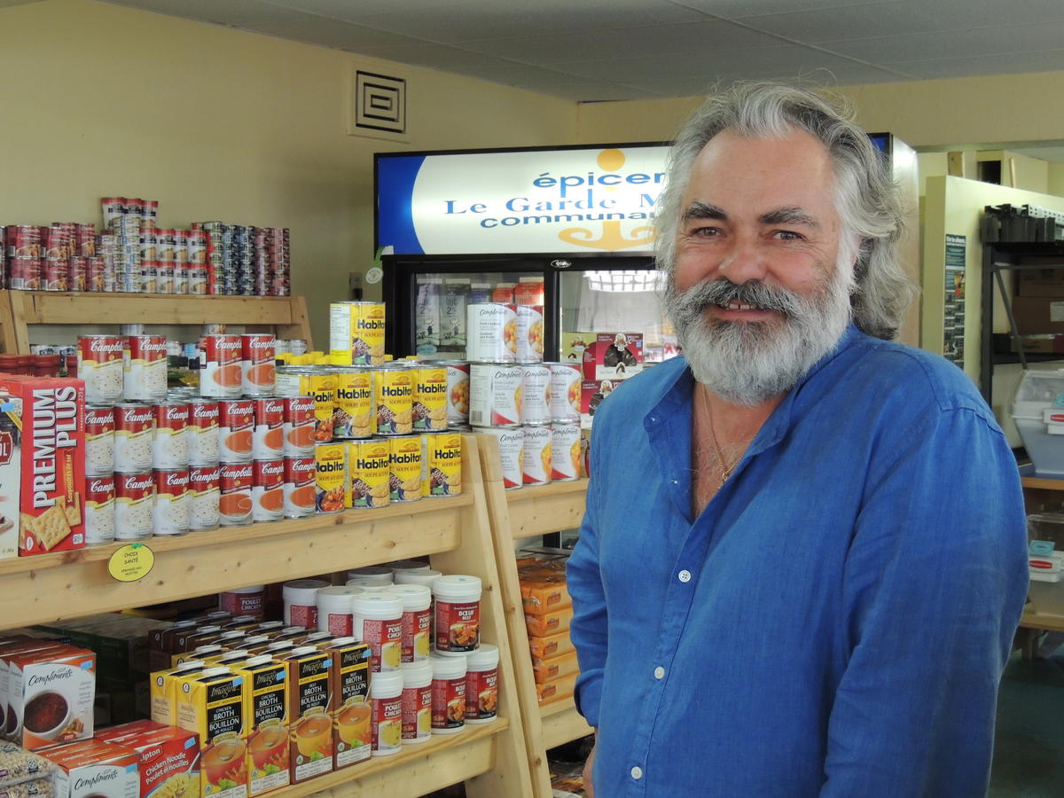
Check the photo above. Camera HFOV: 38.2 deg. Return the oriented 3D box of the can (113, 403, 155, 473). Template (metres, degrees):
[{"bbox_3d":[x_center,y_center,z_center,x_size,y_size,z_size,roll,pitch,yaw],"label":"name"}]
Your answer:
[{"bbox_3d":[-0.600,0.057,2.293,0.067,0.102,0.067,0,3,0],"label":"can"}]

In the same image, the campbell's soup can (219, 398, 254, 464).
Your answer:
[{"bbox_3d":[-0.479,0.049,2.456,0.067,0.102,0.067,0,3,0],"label":"campbell's soup can"}]

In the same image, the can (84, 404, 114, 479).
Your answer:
[{"bbox_3d":[-0.645,0.060,2.247,0.067,0.102,0.067,0,3,0],"label":"can"}]

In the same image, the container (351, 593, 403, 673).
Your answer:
[{"bbox_3d":[-0.265,0.406,2.657,0.087,0.132,0.087,0,3,0],"label":"container"}]

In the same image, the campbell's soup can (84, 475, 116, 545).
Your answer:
[{"bbox_3d":[-0.653,0.162,2.278,0.066,0.102,0.066,0,3,0],"label":"campbell's soup can"}]

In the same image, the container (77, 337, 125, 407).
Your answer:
[{"bbox_3d":[-0.654,-0.046,2.331,0.067,0.102,0.067,3,4,43],"label":"container"}]

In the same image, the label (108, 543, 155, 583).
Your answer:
[{"bbox_3d":[-0.589,0.241,2.262,0.004,0.055,0.083,2,4,38],"label":"label"}]

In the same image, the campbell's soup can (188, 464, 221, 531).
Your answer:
[{"bbox_3d":[-0.522,0.152,2.407,0.067,0.102,0.067,0,3,0],"label":"campbell's soup can"}]

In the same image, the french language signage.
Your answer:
[{"bbox_3d":[0.294,-0.667,5.165,1.799,0.377,0.080,1,3,21],"label":"french language signage"}]

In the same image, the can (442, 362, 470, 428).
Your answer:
[{"bbox_3d":[-0.173,-0.010,3.037,0.102,0.119,0.102,0,3,0],"label":"can"}]

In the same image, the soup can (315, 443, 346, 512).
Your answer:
[{"bbox_3d":[-0.371,0.132,2.632,0.102,0.119,0.102,0,3,0],"label":"soup can"}]

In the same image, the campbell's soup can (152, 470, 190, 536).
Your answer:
[{"bbox_3d":[-0.558,0.155,2.355,0.067,0.102,0.067,0,3,0],"label":"campbell's soup can"}]

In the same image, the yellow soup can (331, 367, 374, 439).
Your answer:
[{"bbox_3d":[-0.338,0.007,2.744,0.102,0.119,0.102,0,3,0],"label":"yellow soup can"}]

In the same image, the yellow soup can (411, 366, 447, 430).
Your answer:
[{"bbox_3d":[-0.211,-0.002,2.901,0.102,0.119,0.102,0,3,0],"label":"yellow soup can"}]

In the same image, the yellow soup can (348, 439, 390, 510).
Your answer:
[{"bbox_3d":[-0.305,0.131,2.740,0.103,0.119,0.103,0,3,0],"label":"yellow soup can"}]

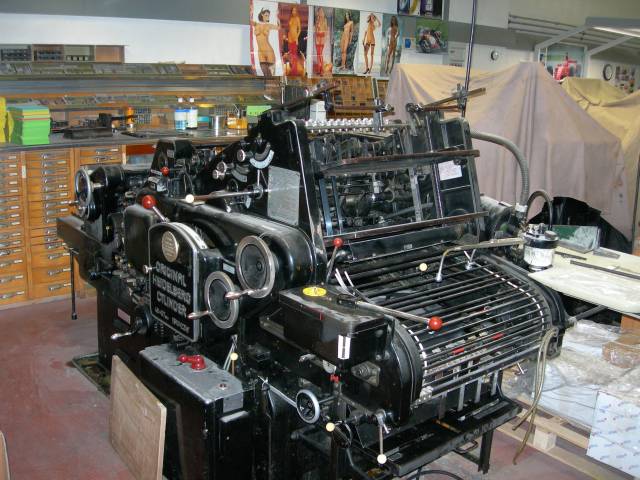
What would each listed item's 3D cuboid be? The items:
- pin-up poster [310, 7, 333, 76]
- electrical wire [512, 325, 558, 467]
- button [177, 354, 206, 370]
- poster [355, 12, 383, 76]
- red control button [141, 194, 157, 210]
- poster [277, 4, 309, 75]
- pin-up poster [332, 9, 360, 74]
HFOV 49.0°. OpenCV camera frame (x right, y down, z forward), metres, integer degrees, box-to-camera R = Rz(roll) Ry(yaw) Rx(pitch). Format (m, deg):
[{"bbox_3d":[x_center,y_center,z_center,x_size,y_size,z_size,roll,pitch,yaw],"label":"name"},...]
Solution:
[{"bbox_3d":[0.013,-1.696,6.020,0.285,0.600,0.010,-9,19,-39],"label":"pin-up poster"},{"bbox_3d":[0.821,0.605,2.700,0.130,0.530,0.090,7,15,18],"label":"electrical wire"},{"bbox_3d":[-0.453,0.431,2.480,0.108,0.045,0.050,6,15,13],"label":"button"},{"bbox_3d":[0.459,-1.775,6.380,0.295,0.580,0.010,-9,19,-39],"label":"poster"},{"bbox_3d":[-0.654,-0.143,2.680,0.053,0.053,0.053,-9,19,-39],"label":"red control button"},{"bbox_3d":[-0.221,-1.665,5.850,0.295,0.605,0.010,-9,19,-39],"label":"poster"},{"bbox_3d":[0.238,-1.747,6.200,0.300,0.580,0.010,-9,19,-39],"label":"pin-up poster"}]

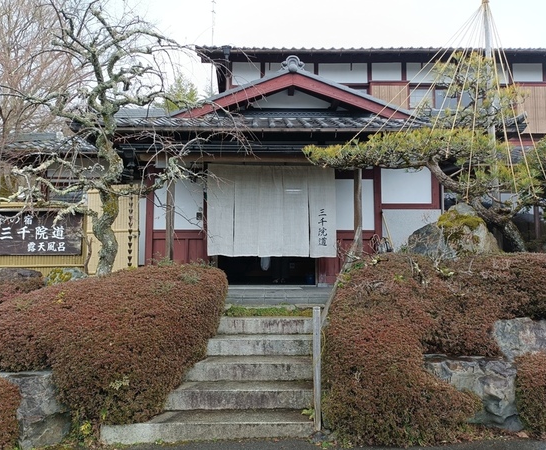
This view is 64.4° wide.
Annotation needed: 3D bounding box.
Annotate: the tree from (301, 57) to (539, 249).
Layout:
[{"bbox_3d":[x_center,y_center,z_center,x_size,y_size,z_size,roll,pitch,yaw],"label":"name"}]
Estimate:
[{"bbox_3d":[1.934,-0.909,5.864,3.030,2.982,2.100,0,-3,0],"label":"tree"}]

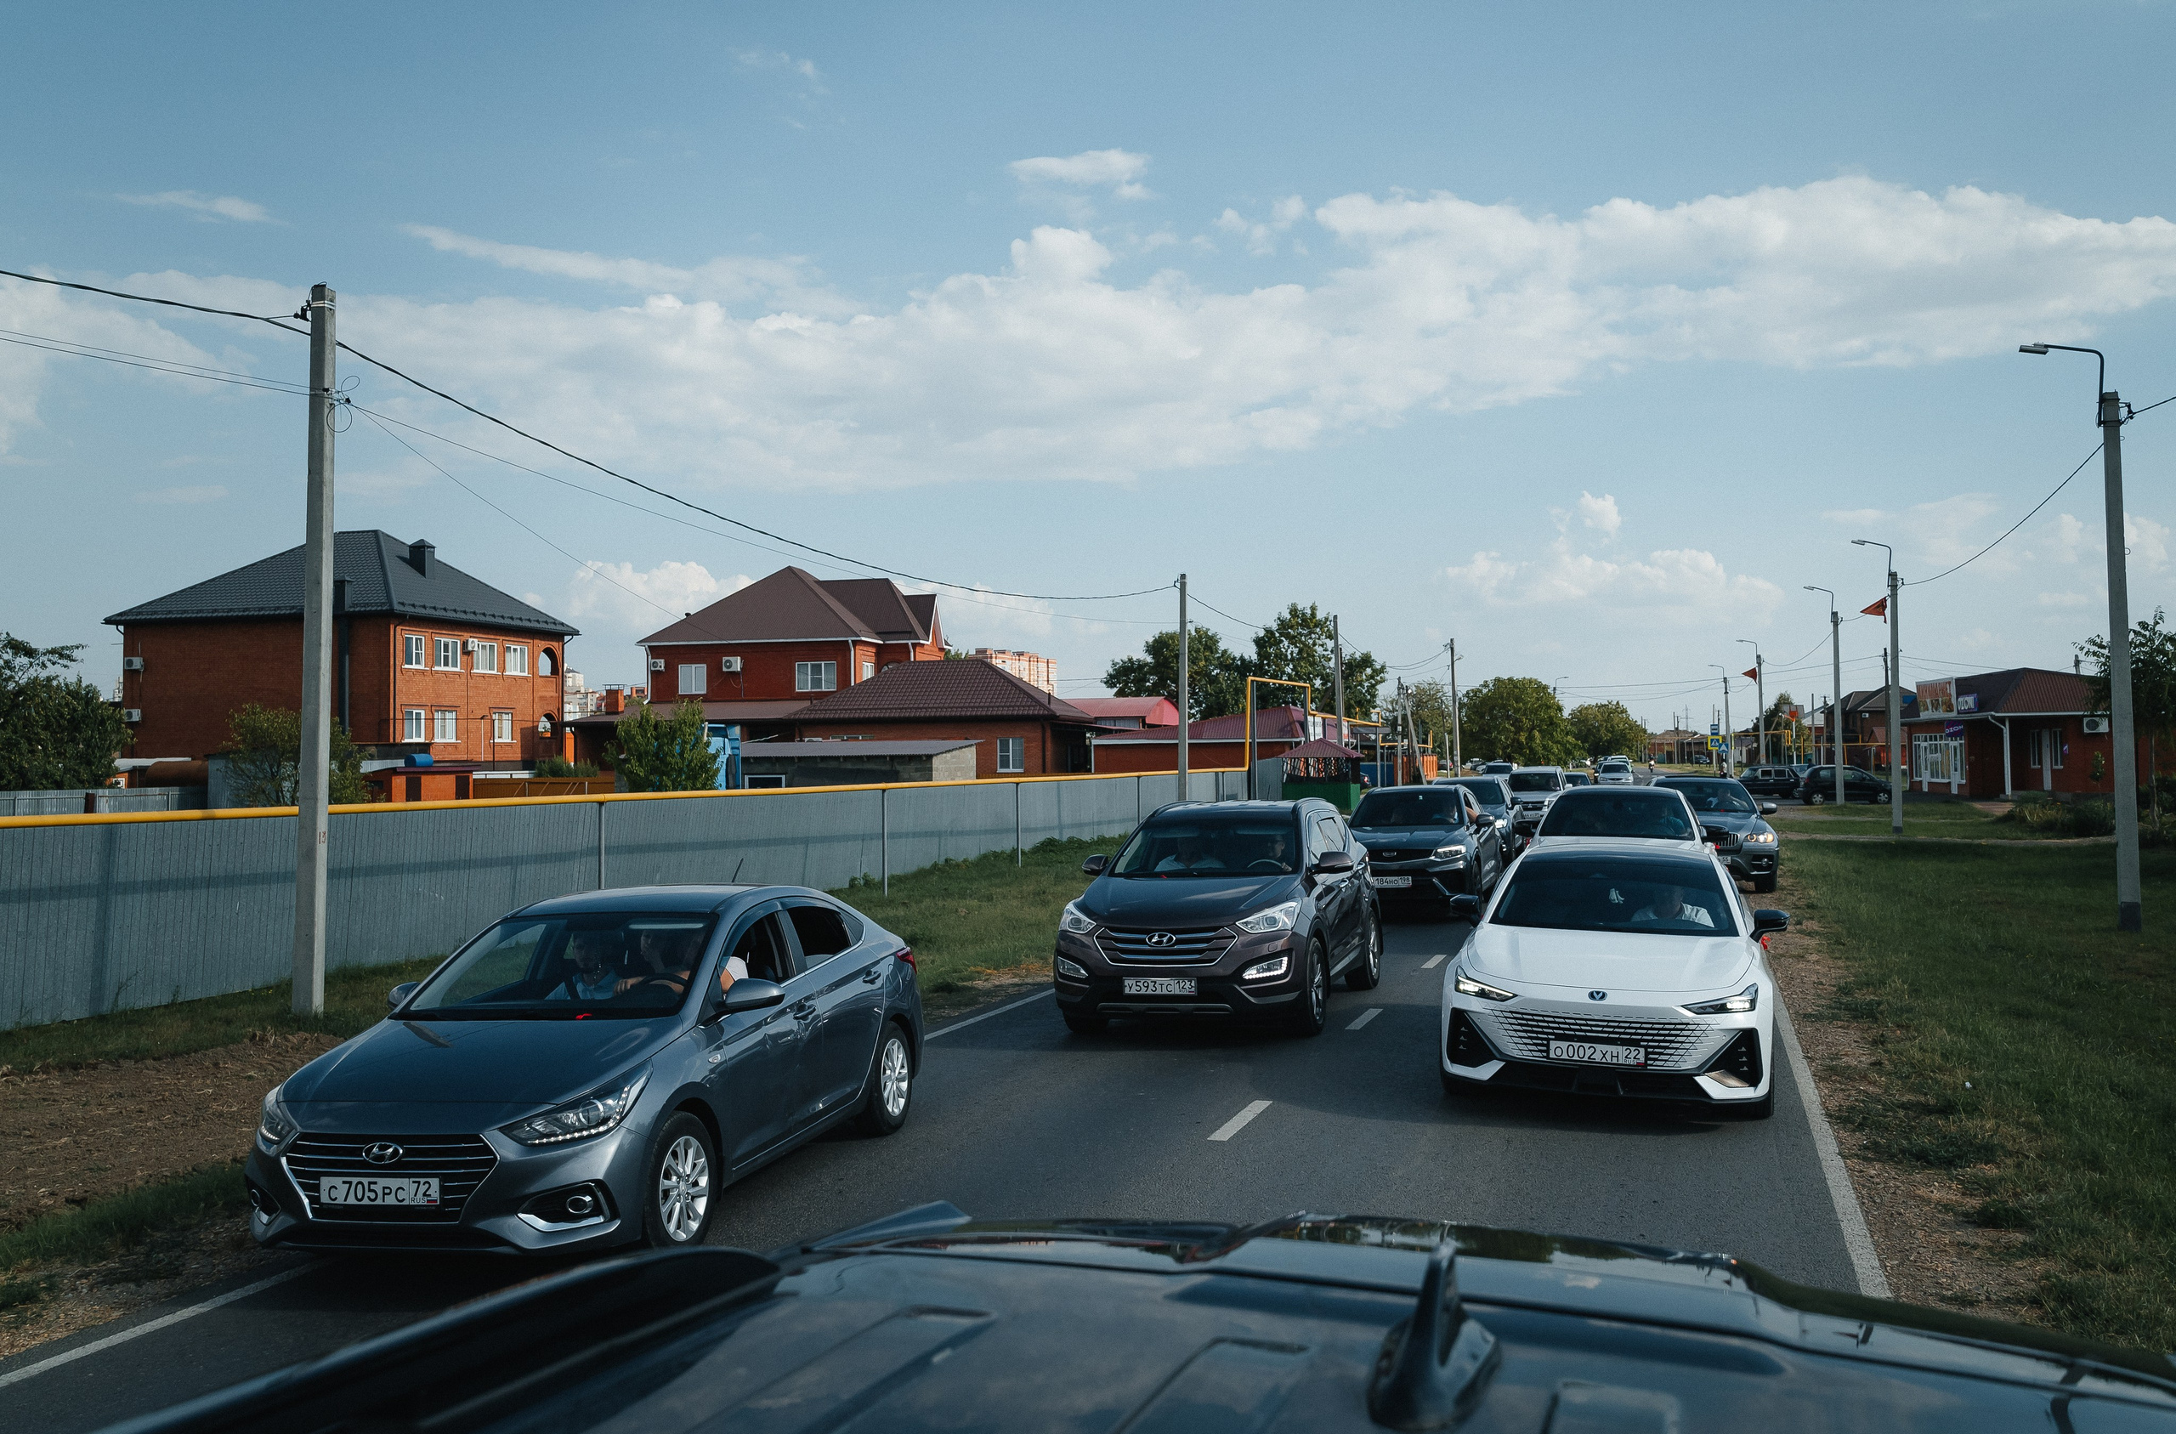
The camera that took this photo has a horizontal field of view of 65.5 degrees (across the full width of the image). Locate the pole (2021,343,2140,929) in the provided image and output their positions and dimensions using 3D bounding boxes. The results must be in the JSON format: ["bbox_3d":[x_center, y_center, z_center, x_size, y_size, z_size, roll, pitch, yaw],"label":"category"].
[{"bbox_3d":[12.658,-1.041,21.631,1.300,7.450,0.300,-1,-1,19],"label":"pole"}]

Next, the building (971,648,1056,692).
[{"bbox_3d":[-42.893,-7.317,934.525,16.000,57.000,70.000,0,-1,29],"label":"building"}]

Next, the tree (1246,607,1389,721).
[{"bbox_3d":[11.795,-0.959,86.916,7.200,9.707,7.200,-1,-1,20],"label":"tree"}]

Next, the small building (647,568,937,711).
[{"bbox_3d":[-12.670,-1.537,77.266,12.850,10.871,8.500,-1,-1,18],"label":"small building"}]

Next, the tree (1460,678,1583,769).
[{"bbox_3d":[27.740,0.783,107.942,7.600,6.665,7.600,-1,-1,20],"label":"tree"}]

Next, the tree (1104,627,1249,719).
[{"bbox_3d":[4.538,-0.314,86.926,7.600,8.549,7.600,-1,-1,20],"label":"tree"}]

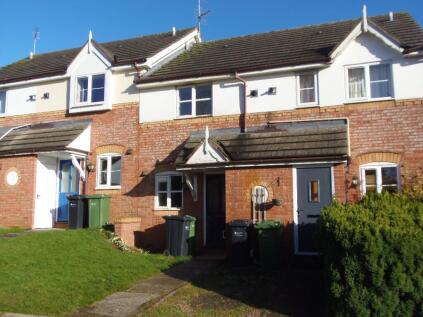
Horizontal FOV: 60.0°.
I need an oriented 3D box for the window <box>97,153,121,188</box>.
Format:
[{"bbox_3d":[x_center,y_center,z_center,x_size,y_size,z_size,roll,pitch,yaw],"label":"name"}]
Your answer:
[{"bbox_3d":[-3.176,0.412,11.460,0.903,1.101,0.100,-3,-8,18],"label":"window"}]

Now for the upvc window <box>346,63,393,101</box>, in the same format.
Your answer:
[{"bbox_3d":[4.066,-1.942,9.453,1.117,0.980,0.100,-3,-8,18],"label":"upvc window"}]

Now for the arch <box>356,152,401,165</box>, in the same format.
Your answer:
[{"bbox_3d":[4.168,0.028,9.133,0.981,0.269,0.110,-3,-8,18],"label":"arch"}]

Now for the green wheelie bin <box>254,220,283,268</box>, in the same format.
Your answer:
[{"bbox_3d":[1.314,1.923,8.270,0.550,1.030,0.660,-2,-8,12],"label":"green wheelie bin"}]

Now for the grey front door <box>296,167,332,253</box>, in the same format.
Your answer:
[{"bbox_3d":[2.408,1.199,8.527,0.925,2.006,0.100,-3,-8,18],"label":"grey front door"}]

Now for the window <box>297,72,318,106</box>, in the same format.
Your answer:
[{"bbox_3d":[2.609,-1.840,9.928,0.599,0.927,0.100,-3,-8,18],"label":"window"}]

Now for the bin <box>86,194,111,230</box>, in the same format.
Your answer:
[{"bbox_3d":[-3.389,1.566,10.949,0.550,1.030,0.660,-3,-8,16],"label":"bin"}]

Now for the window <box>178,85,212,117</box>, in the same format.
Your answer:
[{"bbox_3d":[-0.485,-1.668,10.823,1.116,0.900,0.100,-3,-8,18],"label":"window"}]

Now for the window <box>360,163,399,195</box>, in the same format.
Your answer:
[{"bbox_3d":[4.206,0.697,9.094,0.916,1.080,0.100,-3,-8,18],"label":"window"}]

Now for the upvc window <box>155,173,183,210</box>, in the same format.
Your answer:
[{"bbox_3d":[-1.228,0.961,10.739,0.895,1.097,0.100,-3,-8,18],"label":"upvc window"}]

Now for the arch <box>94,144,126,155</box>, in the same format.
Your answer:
[{"bbox_3d":[-3.151,-0.255,11.488,1.023,0.260,0.110,-3,-8,18],"label":"arch"}]

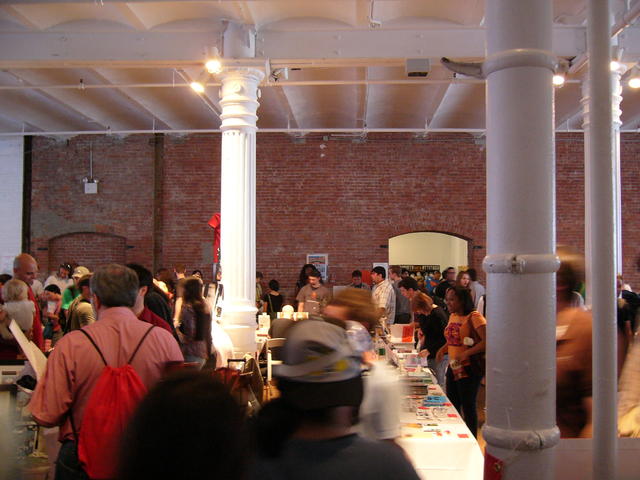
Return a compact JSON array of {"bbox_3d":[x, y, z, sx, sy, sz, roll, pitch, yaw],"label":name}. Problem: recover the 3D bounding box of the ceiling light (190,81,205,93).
[{"bbox_3d":[-1.562,-1.957,8.250,0.170,0.160,0.180,1,-3,-18],"label":"ceiling light"}]

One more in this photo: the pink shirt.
[{"bbox_3d":[-0.809,0.523,2.500,0.580,0.560,0.360,1,-3,-19],"label":"pink shirt"}]

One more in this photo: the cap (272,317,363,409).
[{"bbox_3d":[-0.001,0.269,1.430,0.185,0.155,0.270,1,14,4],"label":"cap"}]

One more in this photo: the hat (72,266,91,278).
[{"bbox_3d":[-2.838,0.384,7.700,0.180,0.140,0.260,-1,-3,12],"label":"hat"}]

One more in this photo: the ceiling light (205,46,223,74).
[{"bbox_3d":[-1.259,-2.122,7.650,0.190,0.310,0.200,1,-3,-18],"label":"ceiling light"}]

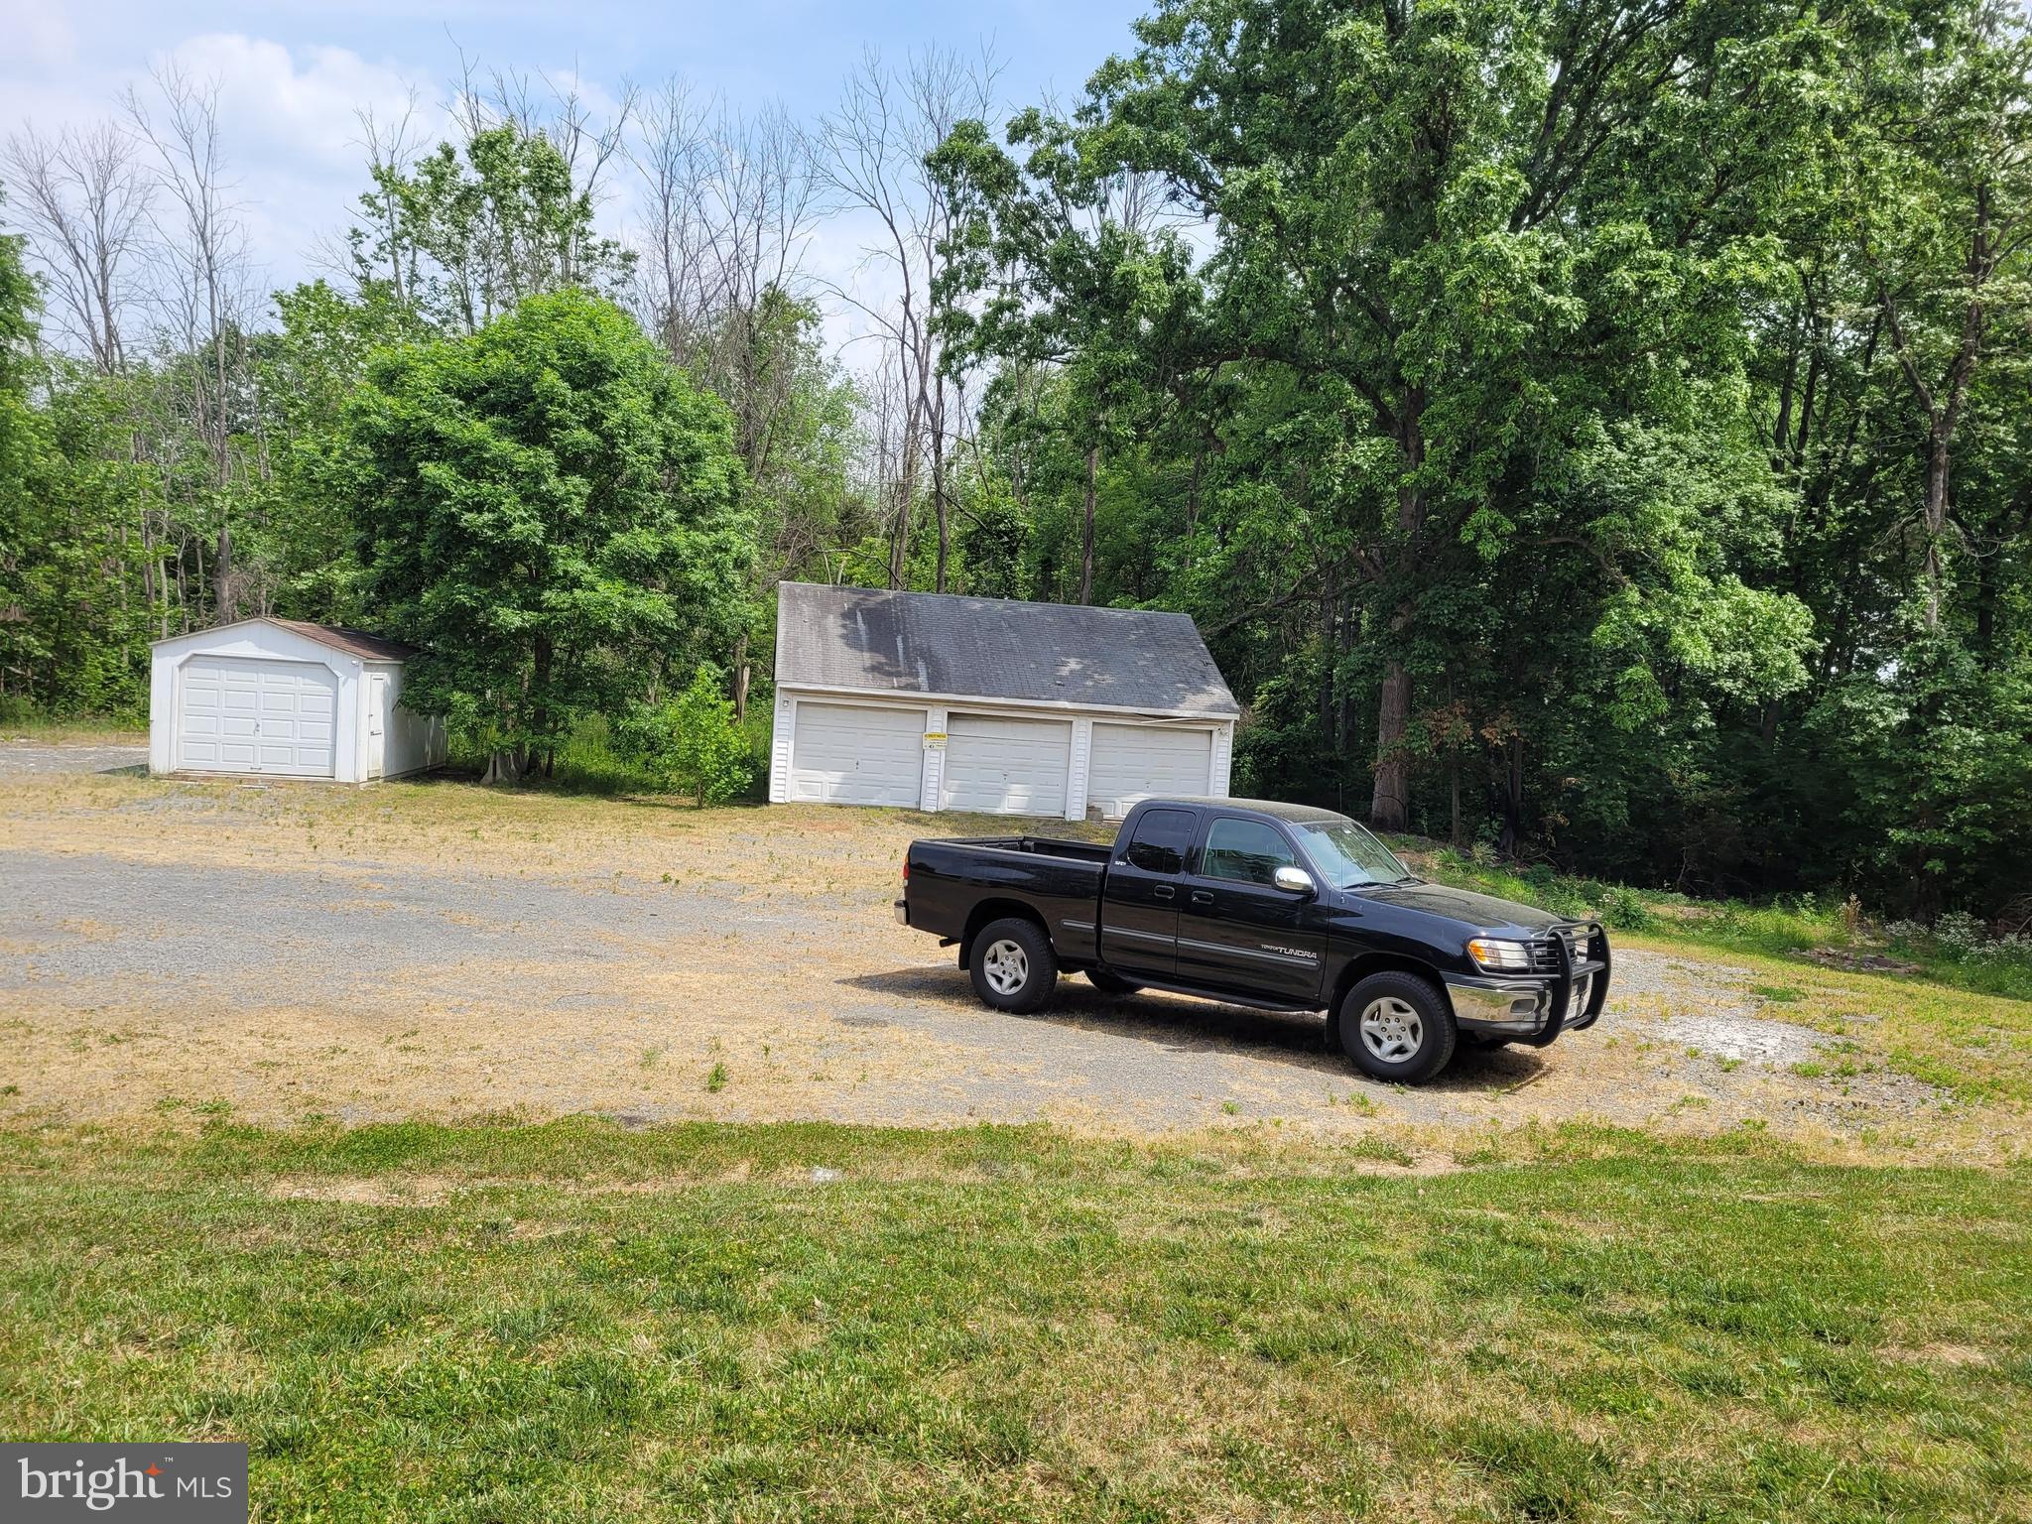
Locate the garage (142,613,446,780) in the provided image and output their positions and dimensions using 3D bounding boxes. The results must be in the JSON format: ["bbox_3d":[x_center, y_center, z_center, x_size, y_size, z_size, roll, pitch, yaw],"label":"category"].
[{"bbox_3d":[-14.622,-1.370,31.959,3.872,2.976,6.851,4,3,-7],"label":"garage"}]

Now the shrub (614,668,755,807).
[{"bbox_3d":[-6.506,-0.484,30.000,2.450,2.680,2.300,4,3,0],"label":"shrub"}]

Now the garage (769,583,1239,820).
[{"bbox_3d":[-0.759,-1.501,36.723,10.038,4.837,8.600,3,3,-10],"label":"garage"}]

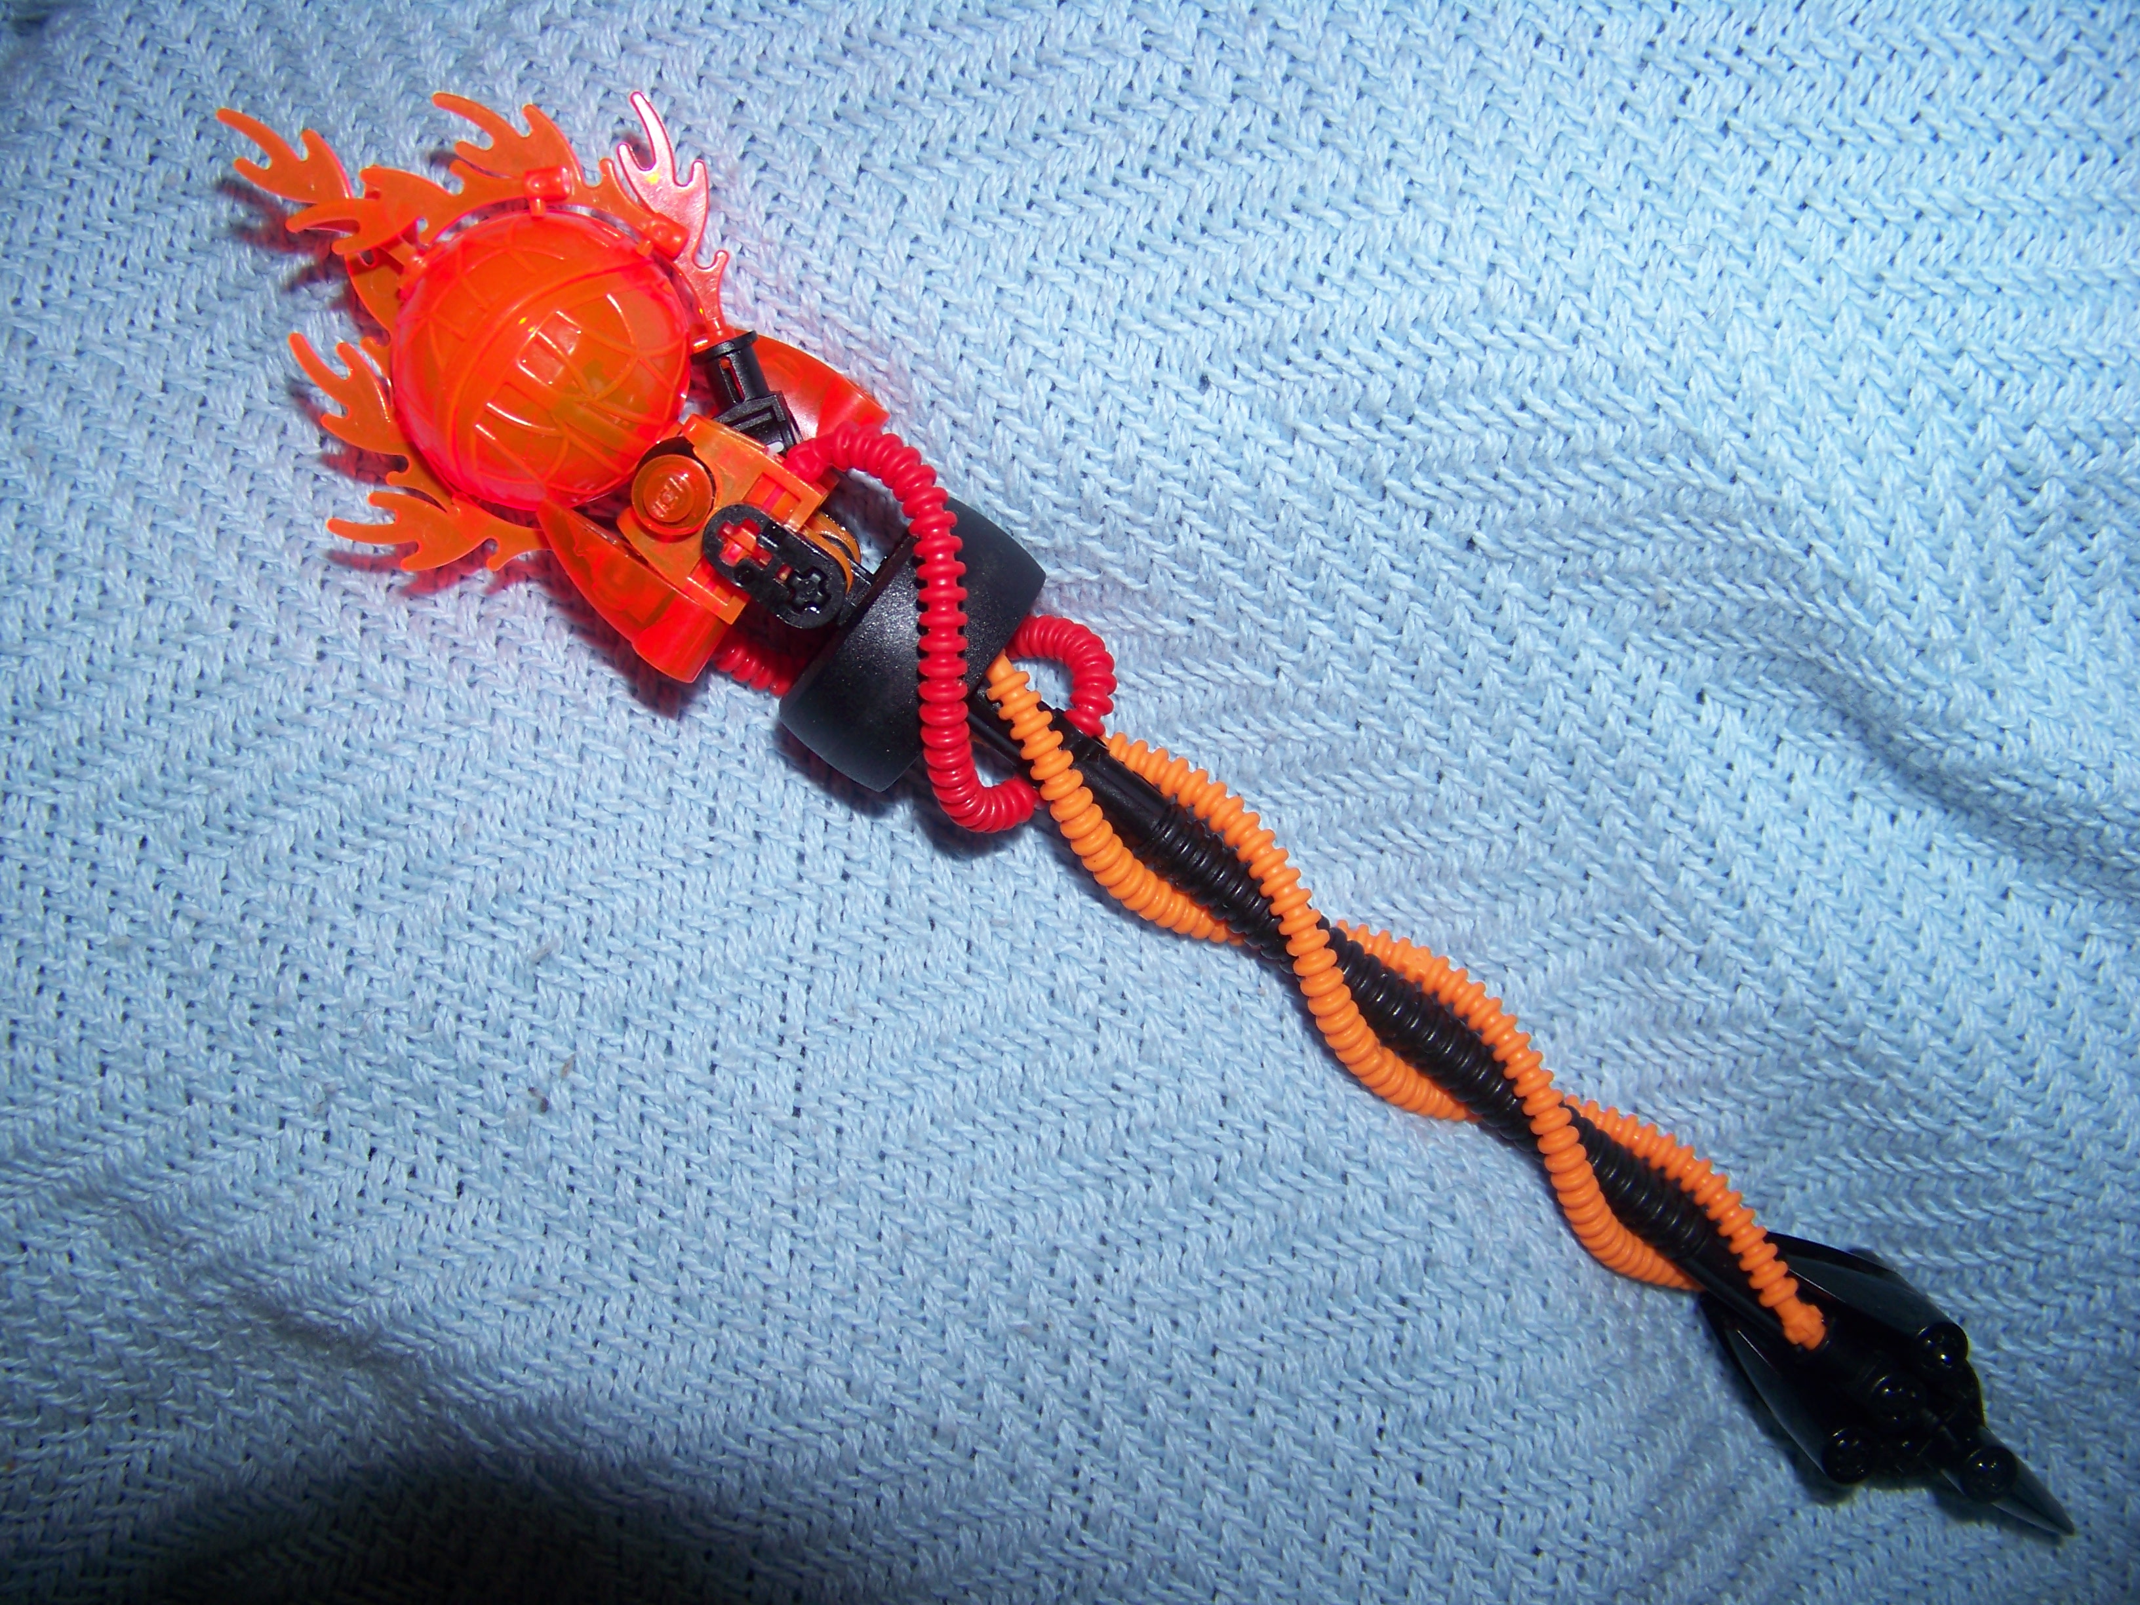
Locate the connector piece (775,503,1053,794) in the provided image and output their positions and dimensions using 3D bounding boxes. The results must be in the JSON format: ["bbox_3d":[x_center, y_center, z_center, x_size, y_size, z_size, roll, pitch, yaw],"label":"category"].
[{"bbox_3d":[-0.017,-0.017,0.234,0.014,0.030,0.030,37,90,-6],"label":"connector piece"}]

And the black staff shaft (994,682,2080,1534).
[{"bbox_3d":[0.051,0.035,0.243,0.157,0.016,0.022,37,90,-6],"label":"black staff shaft"}]

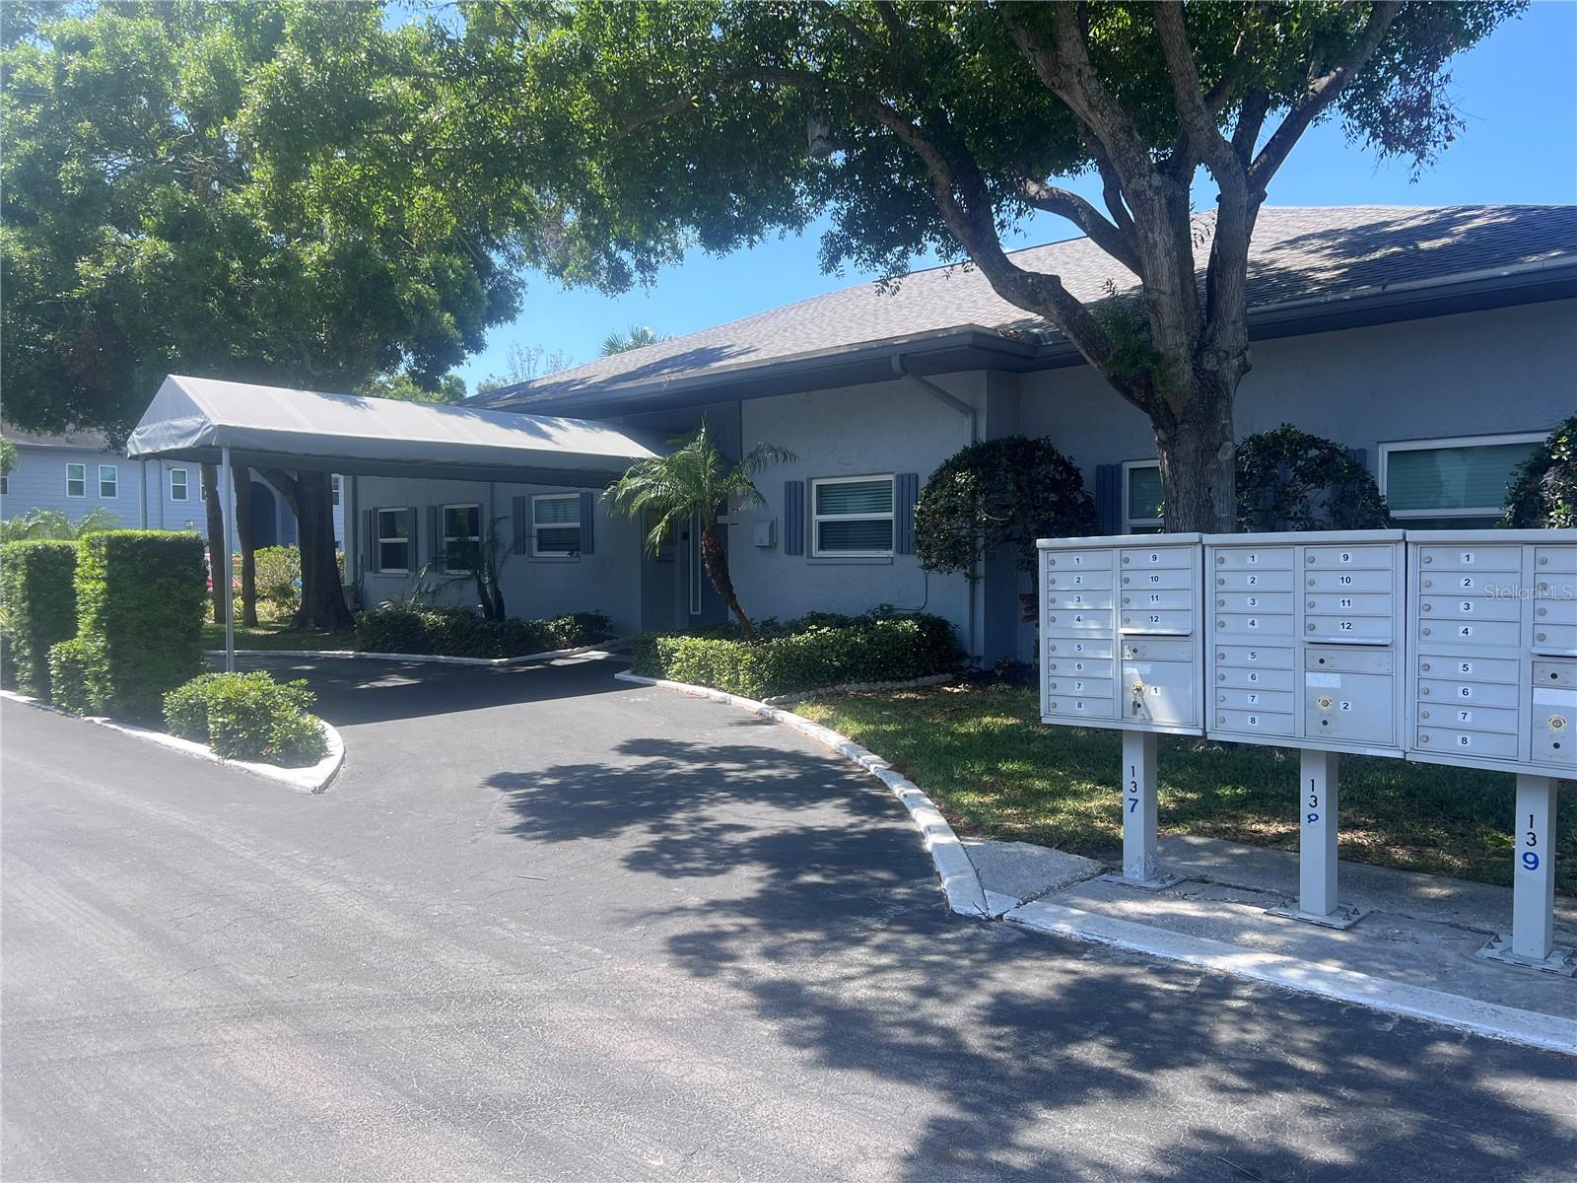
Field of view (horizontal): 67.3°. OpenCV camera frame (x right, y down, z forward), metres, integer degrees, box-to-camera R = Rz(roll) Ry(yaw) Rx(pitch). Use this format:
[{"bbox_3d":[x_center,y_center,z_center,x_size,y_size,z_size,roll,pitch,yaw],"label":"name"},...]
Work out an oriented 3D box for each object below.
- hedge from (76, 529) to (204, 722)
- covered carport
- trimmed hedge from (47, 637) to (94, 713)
[{"bbox_3d":[-6.307,0.307,11.574,0.980,1.700,0.900,1,2,45],"label":"hedge"},{"bbox_3d":[-5.176,-0.821,16.361,3.070,3.630,6.250,1,2,45],"label":"covered carport"},{"bbox_3d":[-6.861,0.806,11.474,0.850,0.710,0.400,1,2,45],"label":"trimmed hedge"}]

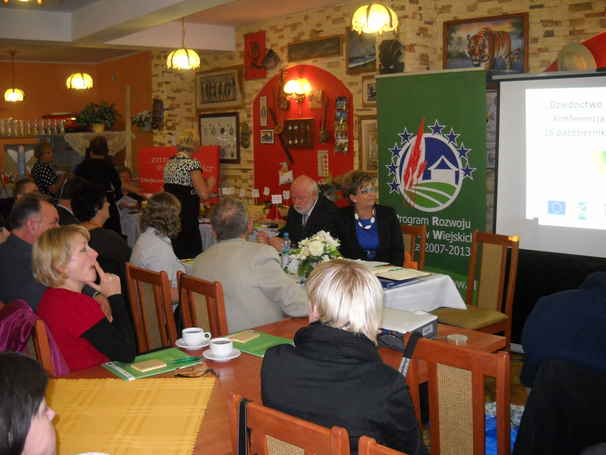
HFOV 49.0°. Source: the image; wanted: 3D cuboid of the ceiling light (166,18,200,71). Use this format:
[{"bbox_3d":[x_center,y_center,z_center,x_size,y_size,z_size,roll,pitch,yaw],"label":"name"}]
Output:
[{"bbox_3d":[-1.091,-1.665,6.073,0.315,0.480,0.315,-1,8,0],"label":"ceiling light"}]

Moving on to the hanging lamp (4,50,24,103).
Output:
[{"bbox_3d":[-4.196,-2.196,9.679,0.295,0.760,0.295,-1,8,0],"label":"hanging lamp"}]

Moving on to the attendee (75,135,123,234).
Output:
[{"bbox_3d":[-2.115,-0.162,6.944,0.480,1.580,0.380,-2,8,-7],"label":"attendee"}]

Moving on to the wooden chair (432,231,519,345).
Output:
[{"bbox_3d":[1.096,0.555,4.327,0.510,0.973,0.420,-6,9,-35],"label":"wooden chair"}]

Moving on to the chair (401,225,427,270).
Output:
[{"bbox_3d":[0.686,0.502,4.772,0.420,0.973,0.510,1,8,12],"label":"chair"}]

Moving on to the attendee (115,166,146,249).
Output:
[{"bbox_3d":[-1.905,-0.043,7.221,0.460,1.260,0.600,-5,9,-30],"label":"attendee"}]

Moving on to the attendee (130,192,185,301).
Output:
[{"bbox_3d":[-0.697,0.441,3.711,0.460,1.270,0.680,4,9,30],"label":"attendee"}]

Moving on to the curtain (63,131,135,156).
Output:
[{"bbox_3d":[-2.803,-1.145,9.123,1.500,0.370,0.060,5,9,36],"label":"curtain"}]

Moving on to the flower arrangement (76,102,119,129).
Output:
[{"bbox_3d":[-2.497,-1.349,8.086,0.500,0.360,0.450,-1,8,0],"label":"flower arrangement"}]

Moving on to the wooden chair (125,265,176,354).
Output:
[{"bbox_3d":[-0.648,0.668,3.699,0.420,0.973,0.510,6,10,41],"label":"wooden chair"}]

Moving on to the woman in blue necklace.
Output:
[{"bbox_3d":[0.381,0.302,4.378,0.500,1.330,0.680,4,9,30],"label":"woman in blue necklace"}]

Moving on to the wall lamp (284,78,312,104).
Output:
[{"bbox_3d":[-0.050,-1.511,7.365,0.290,0.280,0.200,5,10,40],"label":"wall lamp"}]

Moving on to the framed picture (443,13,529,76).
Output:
[{"bbox_3d":[1.645,-1.577,5.998,0.800,0.630,0.040,5,10,38],"label":"framed picture"}]

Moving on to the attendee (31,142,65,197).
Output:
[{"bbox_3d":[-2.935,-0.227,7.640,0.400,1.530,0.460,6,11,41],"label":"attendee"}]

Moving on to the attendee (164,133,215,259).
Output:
[{"bbox_3d":[-1.323,-0.218,7.737,0.500,1.680,0.370,2,8,22],"label":"attendee"}]

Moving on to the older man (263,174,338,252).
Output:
[{"bbox_3d":[-0.018,0.269,4.746,0.520,1.300,0.720,5,10,36],"label":"older man"}]

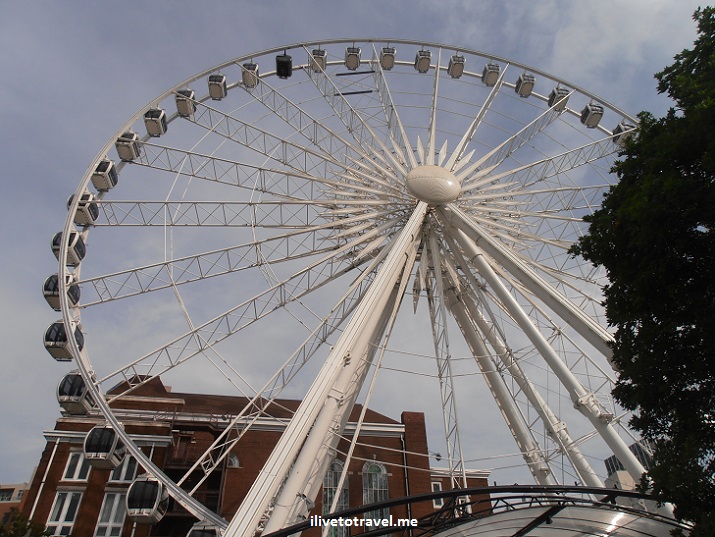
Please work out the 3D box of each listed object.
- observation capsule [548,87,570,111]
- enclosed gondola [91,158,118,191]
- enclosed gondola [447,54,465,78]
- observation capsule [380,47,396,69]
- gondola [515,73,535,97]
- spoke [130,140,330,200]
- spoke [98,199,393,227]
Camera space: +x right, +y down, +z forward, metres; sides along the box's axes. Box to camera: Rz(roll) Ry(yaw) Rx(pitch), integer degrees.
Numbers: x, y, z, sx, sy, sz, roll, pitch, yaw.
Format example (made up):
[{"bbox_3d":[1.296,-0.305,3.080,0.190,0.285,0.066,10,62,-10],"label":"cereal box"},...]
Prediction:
[{"bbox_3d":[23.348,-19.750,57.574,1.900,2.080,1.620,2,-39,-4],"label":"observation capsule"},{"bbox_3d":[-22.235,-8.204,43.724,1.803,1.917,1.761,2,-39,-5],"label":"enclosed gondola"},{"bbox_3d":[11.932,-24.326,59.667,1.700,2.080,1.880,2,-39,-5],"label":"enclosed gondola"},{"bbox_3d":[3.702,-25.594,60.600,1.803,1.917,1.761,2,-39,-5],"label":"observation capsule"},{"bbox_3d":[19.863,-21.774,58.827,1.900,2.080,1.620,2,-39,-4],"label":"gondola"},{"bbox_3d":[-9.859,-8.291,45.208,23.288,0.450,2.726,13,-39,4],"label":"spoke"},{"bbox_3d":[-8.862,-4.490,41.660,25.760,0.450,3.000,0,-39,-7],"label":"spoke"}]

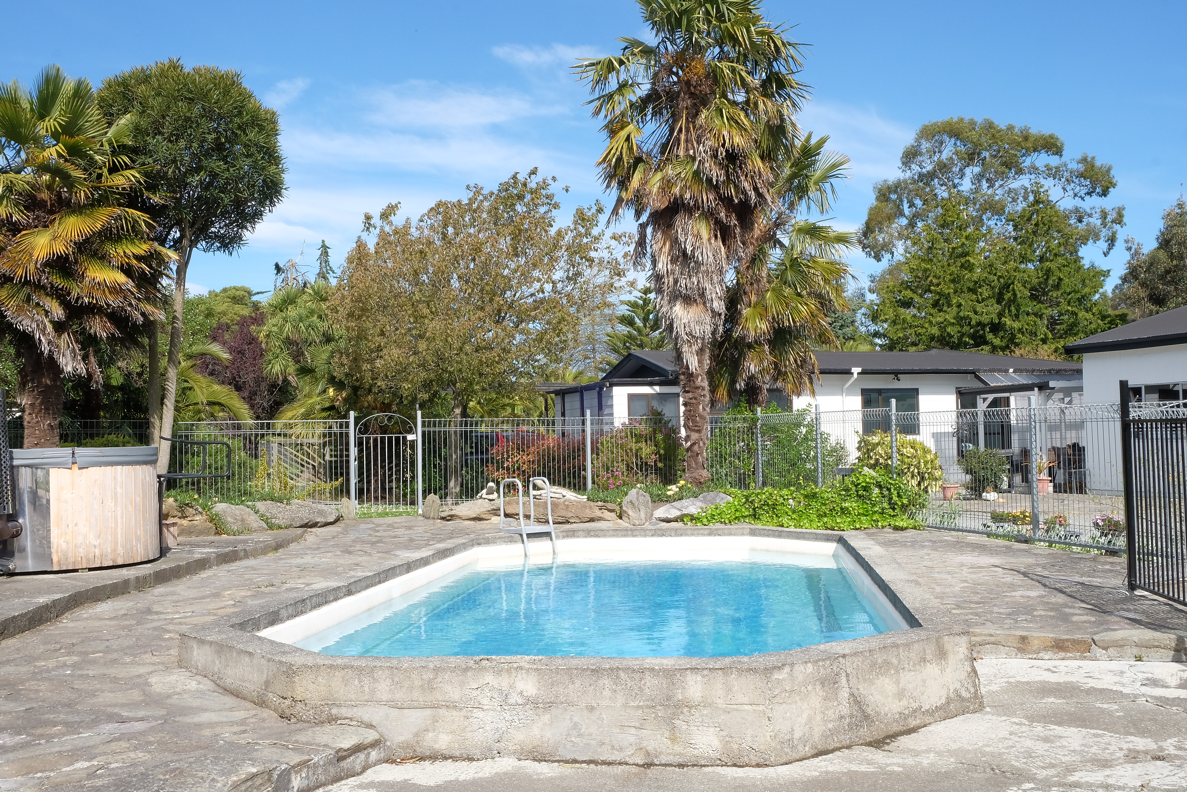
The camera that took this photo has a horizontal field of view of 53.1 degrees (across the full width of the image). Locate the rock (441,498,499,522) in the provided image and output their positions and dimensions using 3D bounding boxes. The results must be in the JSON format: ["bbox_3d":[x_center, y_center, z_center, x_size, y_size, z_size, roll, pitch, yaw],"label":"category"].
[{"bbox_3d":[-1.646,1.516,15.900,0.840,0.320,0.500,-1,-2,0],"label":"rock"}]

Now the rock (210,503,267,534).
[{"bbox_3d":[-3.964,1.372,13.263,0.620,0.318,0.450,-1,-2,0],"label":"rock"}]

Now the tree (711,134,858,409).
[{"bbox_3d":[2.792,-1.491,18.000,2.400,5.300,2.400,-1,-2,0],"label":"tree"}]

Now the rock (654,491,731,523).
[{"bbox_3d":[1.305,1.432,15.400,1.030,0.400,0.550,-1,-2,0],"label":"rock"}]

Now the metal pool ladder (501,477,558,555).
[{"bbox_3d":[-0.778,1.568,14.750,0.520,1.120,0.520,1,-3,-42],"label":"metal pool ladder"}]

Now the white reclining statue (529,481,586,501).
[{"bbox_3d":[-0.425,1.140,14.300,0.700,0.250,0.280,-1,-2,0],"label":"white reclining statue"}]

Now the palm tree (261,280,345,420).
[{"bbox_3d":[-5.761,-0.141,23.519,1.800,4.329,1.800,-1,-2,0],"label":"palm tree"}]

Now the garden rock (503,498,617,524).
[{"bbox_3d":[-0.411,1.394,14.412,1.350,0.287,0.600,-1,-2,0],"label":"garden rock"}]

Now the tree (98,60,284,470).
[{"bbox_3d":[-5.080,-1.442,15.000,2.400,5.600,2.400,-1,-2,0],"label":"tree"}]

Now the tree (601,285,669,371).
[{"bbox_3d":[1.600,-0.640,39.000,3.200,6.300,3.200,-1,-2,0],"label":"tree"}]

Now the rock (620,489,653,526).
[{"bbox_3d":[0.547,1.398,14.900,0.400,0.460,0.280,-1,-2,0],"label":"rock"}]

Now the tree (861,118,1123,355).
[{"bbox_3d":[14.814,-3.878,44.147,9.500,12.983,9.000,-1,-2,0],"label":"tree"}]

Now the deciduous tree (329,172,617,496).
[{"bbox_3d":[-2.088,-1.119,21.549,5.100,5.988,4.800,-1,-2,0],"label":"deciduous tree"}]

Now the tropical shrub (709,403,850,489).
[{"bbox_3d":[2.618,0.762,16.883,1.900,1.339,1.500,-1,-2,0],"label":"tropical shrub"}]

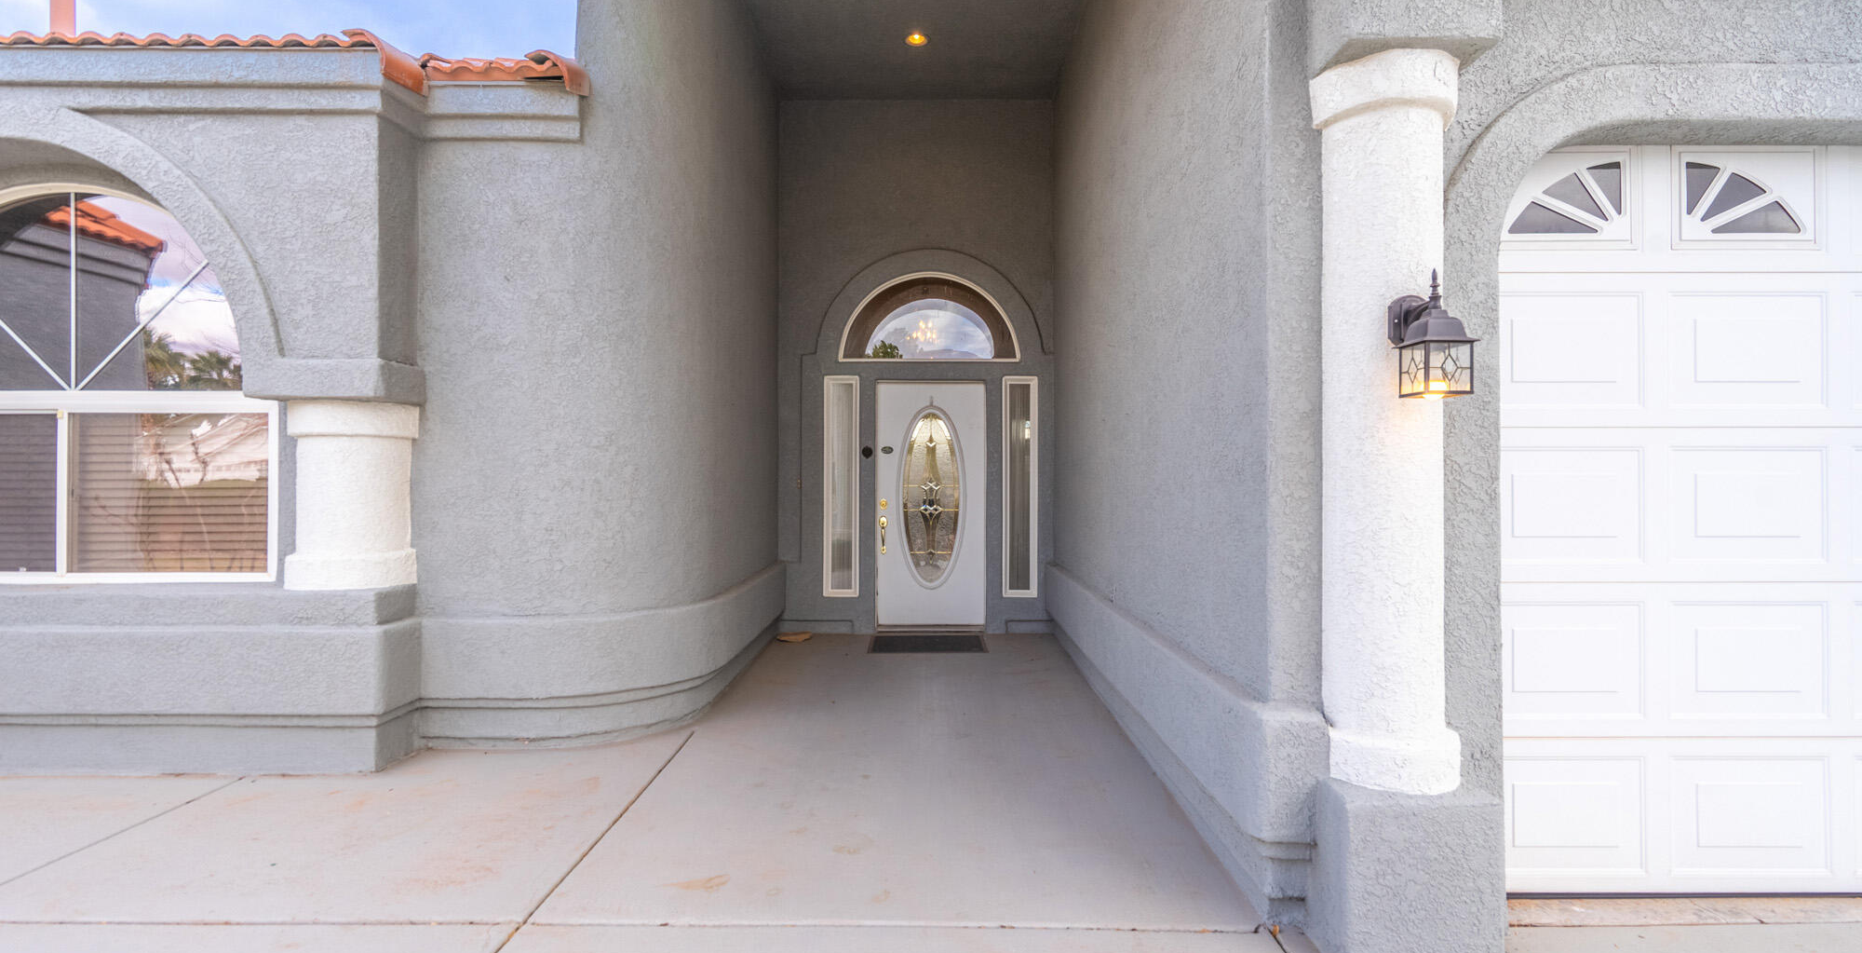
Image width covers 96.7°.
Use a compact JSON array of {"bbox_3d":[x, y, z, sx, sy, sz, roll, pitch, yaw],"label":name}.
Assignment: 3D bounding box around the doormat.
[{"bbox_3d":[-0.020,1.293,6.430,0.910,0.018,0.610,0,0,0],"label":"doormat"}]

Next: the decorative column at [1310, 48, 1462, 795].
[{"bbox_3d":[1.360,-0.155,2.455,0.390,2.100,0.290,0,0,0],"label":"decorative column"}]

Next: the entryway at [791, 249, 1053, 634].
[{"bbox_3d":[-0.070,-0.287,6.820,2.140,3.150,0.220,0,0,0],"label":"entryway"}]

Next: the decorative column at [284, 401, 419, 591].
[{"bbox_3d":[-2.790,0.088,4.020,0.540,0.890,0.330,0,0,0],"label":"decorative column"}]

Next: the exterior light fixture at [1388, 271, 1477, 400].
[{"bbox_3d":[1.360,-0.382,2.250,0.155,0.345,0.200,0,0,0],"label":"exterior light fixture"}]

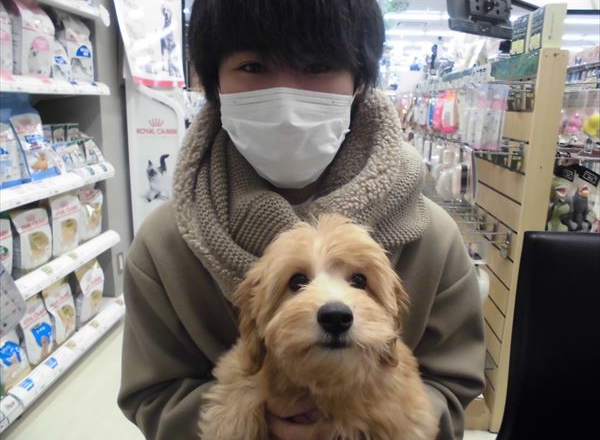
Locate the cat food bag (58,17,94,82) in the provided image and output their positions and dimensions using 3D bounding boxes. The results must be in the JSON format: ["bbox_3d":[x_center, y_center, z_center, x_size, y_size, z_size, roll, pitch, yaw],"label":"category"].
[{"bbox_3d":[-1.096,-0.811,2.145,0.095,0.295,0.190,3,15,9],"label":"cat food bag"}]

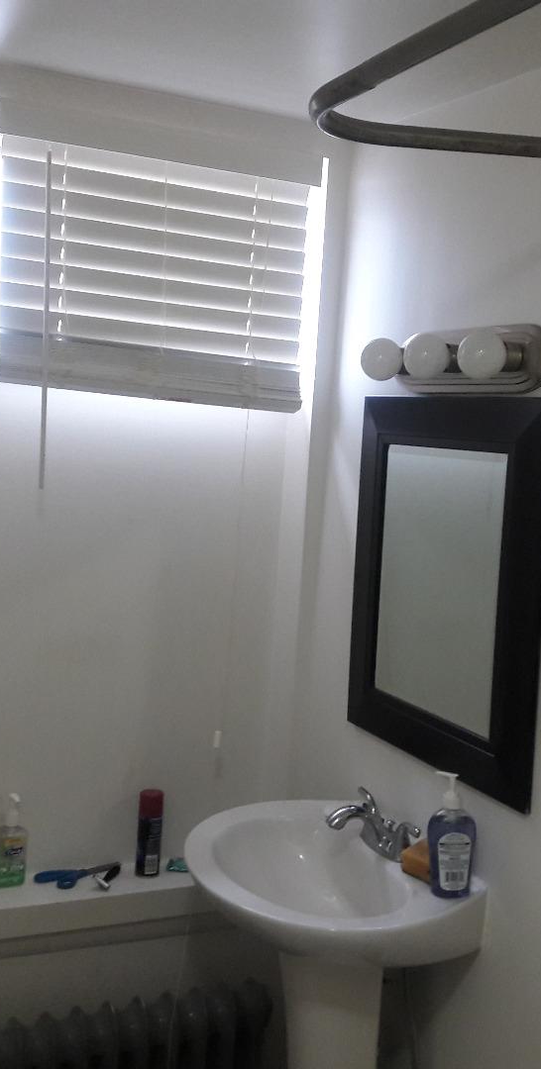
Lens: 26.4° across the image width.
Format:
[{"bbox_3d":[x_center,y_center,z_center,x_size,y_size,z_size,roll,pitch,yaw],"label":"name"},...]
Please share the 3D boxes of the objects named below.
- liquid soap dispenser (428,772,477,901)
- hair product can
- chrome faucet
[{"bbox_3d":[0.312,0.510,1.964,0.080,0.203,0.053,4,5,9],"label":"liquid soap dispenser"},{"bbox_3d":[-0.258,0.647,2.517,0.054,0.184,0.054,3,5,0],"label":"hair product can"},{"bbox_3d":[0.175,0.544,2.140,0.165,0.088,0.225,1,6,-25],"label":"chrome faucet"}]

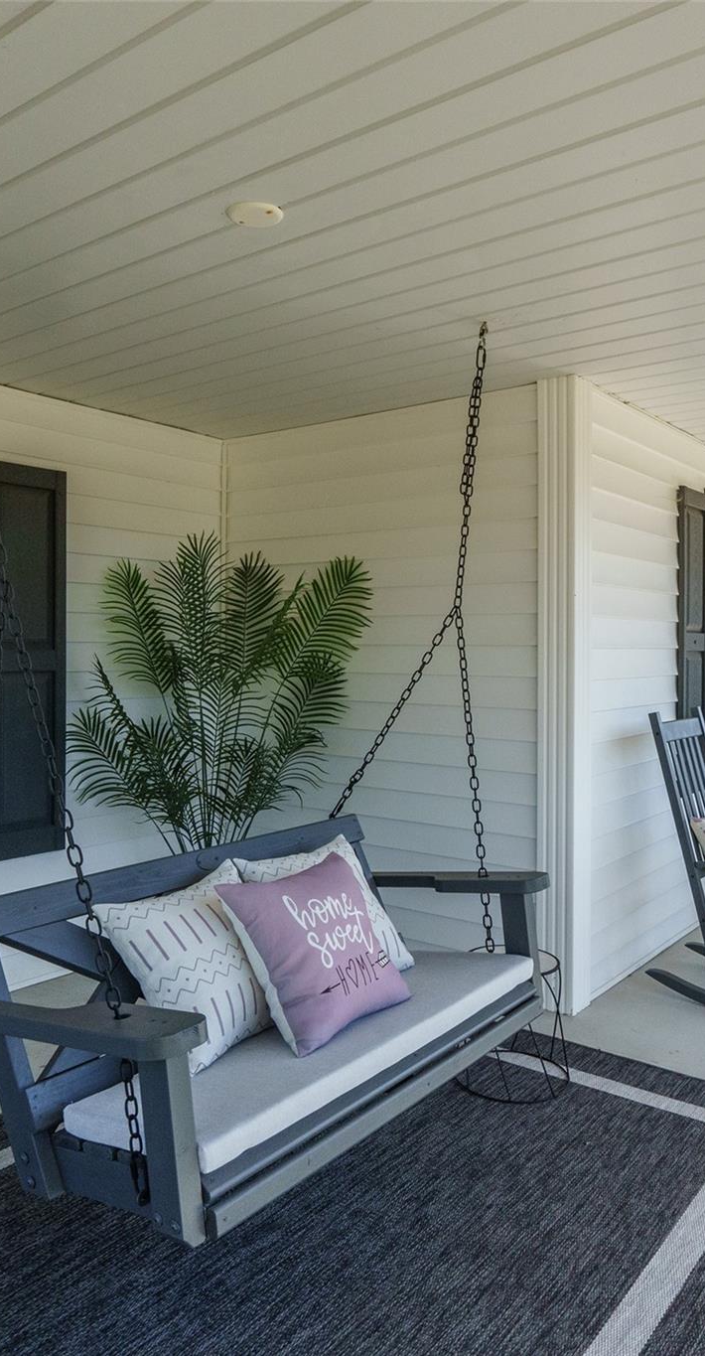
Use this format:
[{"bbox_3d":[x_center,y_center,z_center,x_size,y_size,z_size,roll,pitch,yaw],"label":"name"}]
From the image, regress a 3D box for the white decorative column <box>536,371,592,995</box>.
[{"bbox_3d":[0.837,0.058,3.570,0.160,2.460,0.160,1,1,39],"label":"white decorative column"}]

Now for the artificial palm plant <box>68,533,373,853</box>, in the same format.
[{"bbox_3d":[-0.560,0.345,3.830,1.120,1.860,1.170,1,1,39],"label":"artificial palm plant"}]

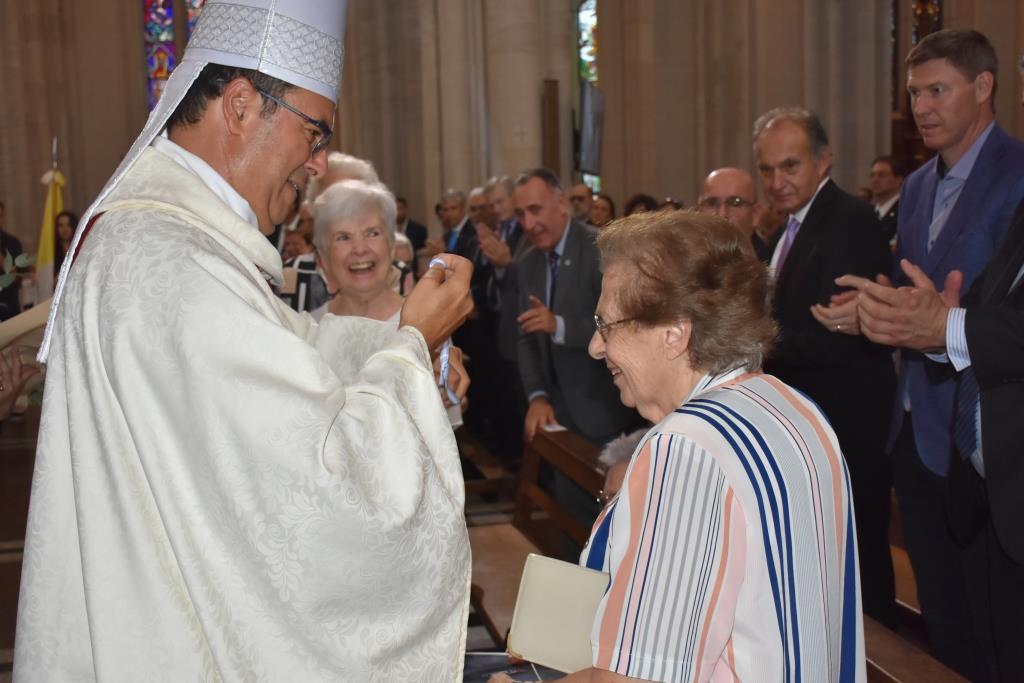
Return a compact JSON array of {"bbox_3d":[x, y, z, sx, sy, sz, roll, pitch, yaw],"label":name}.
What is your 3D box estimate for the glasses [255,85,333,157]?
[{"bbox_3d":[-0.293,-0.271,1.370,0.150,0.043,0.142,24,0,-12],"label":"glasses"}]

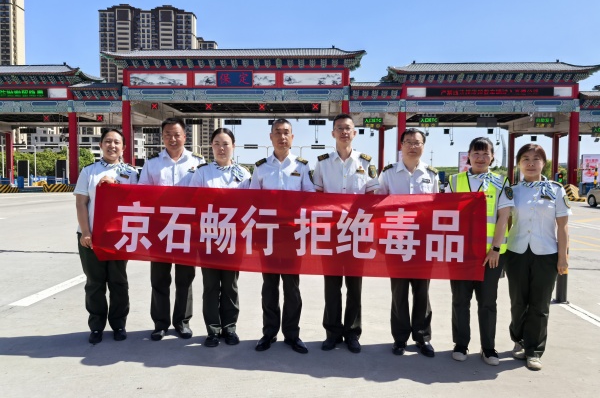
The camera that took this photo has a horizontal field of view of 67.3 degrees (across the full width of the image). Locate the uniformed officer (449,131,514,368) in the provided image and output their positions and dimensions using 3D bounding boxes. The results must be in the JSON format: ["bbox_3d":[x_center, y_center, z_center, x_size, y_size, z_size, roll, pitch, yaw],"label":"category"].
[{"bbox_3d":[1.282,0.354,3.240,0.470,1.583,0.360,1,3,14],"label":"uniformed officer"}]

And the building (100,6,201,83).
[{"bbox_3d":[-89.706,-61.500,270.449,52.400,100.700,16.000,0,3,-3],"label":"building"}]

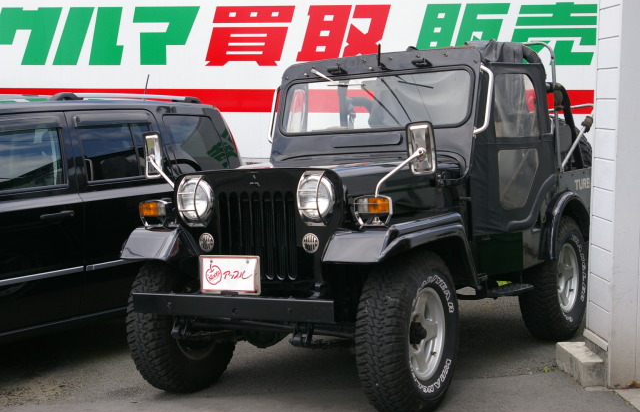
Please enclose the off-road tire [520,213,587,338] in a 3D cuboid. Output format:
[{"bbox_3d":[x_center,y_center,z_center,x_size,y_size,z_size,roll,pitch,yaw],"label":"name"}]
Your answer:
[{"bbox_3d":[1.459,0.448,6.649,0.242,0.752,0.757,-1,3,31],"label":"off-road tire"}]

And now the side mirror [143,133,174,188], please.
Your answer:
[{"bbox_3d":[-0.862,-0.254,5.514,0.151,0.242,0.061,0,4,43],"label":"side mirror"}]

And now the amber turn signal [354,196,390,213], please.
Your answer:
[{"bbox_3d":[0.237,-0.005,4.689,0.167,0.079,0.076,-1,3,31],"label":"amber turn signal"}]

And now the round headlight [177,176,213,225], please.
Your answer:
[{"bbox_3d":[-0.607,-0.029,5.133,0.207,0.227,0.111,-1,3,31],"label":"round headlight"}]

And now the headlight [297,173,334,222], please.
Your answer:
[{"bbox_3d":[-0.020,-0.038,4.785,0.207,0.227,0.111,-1,3,31],"label":"headlight"}]

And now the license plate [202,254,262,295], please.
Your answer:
[{"bbox_3d":[-0.403,0.314,4.786,0.333,0.173,0.015,-1,3,31],"label":"license plate"}]

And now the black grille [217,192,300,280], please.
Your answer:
[{"bbox_3d":[-0.283,0.138,4.996,0.434,0.414,0.061,-1,3,31],"label":"black grille"}]

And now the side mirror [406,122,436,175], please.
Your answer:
[{"bbox_3d":[0.450,-0.258,4.737,0.141,0.242,0.056,-2,3,13],"label":"side mirror"}]

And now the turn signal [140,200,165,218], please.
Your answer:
[{"bbox_3d":[-0.821,0.013,5.316,0.167,0.077,0.076,-1,3,31],"label":"turn signal"}]

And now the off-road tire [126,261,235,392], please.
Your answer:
[{"bbox_3d":[-0.708,0.597,5.559,0.242,0.752,0.757,-1,3,28],"label":"off-road tire"}]

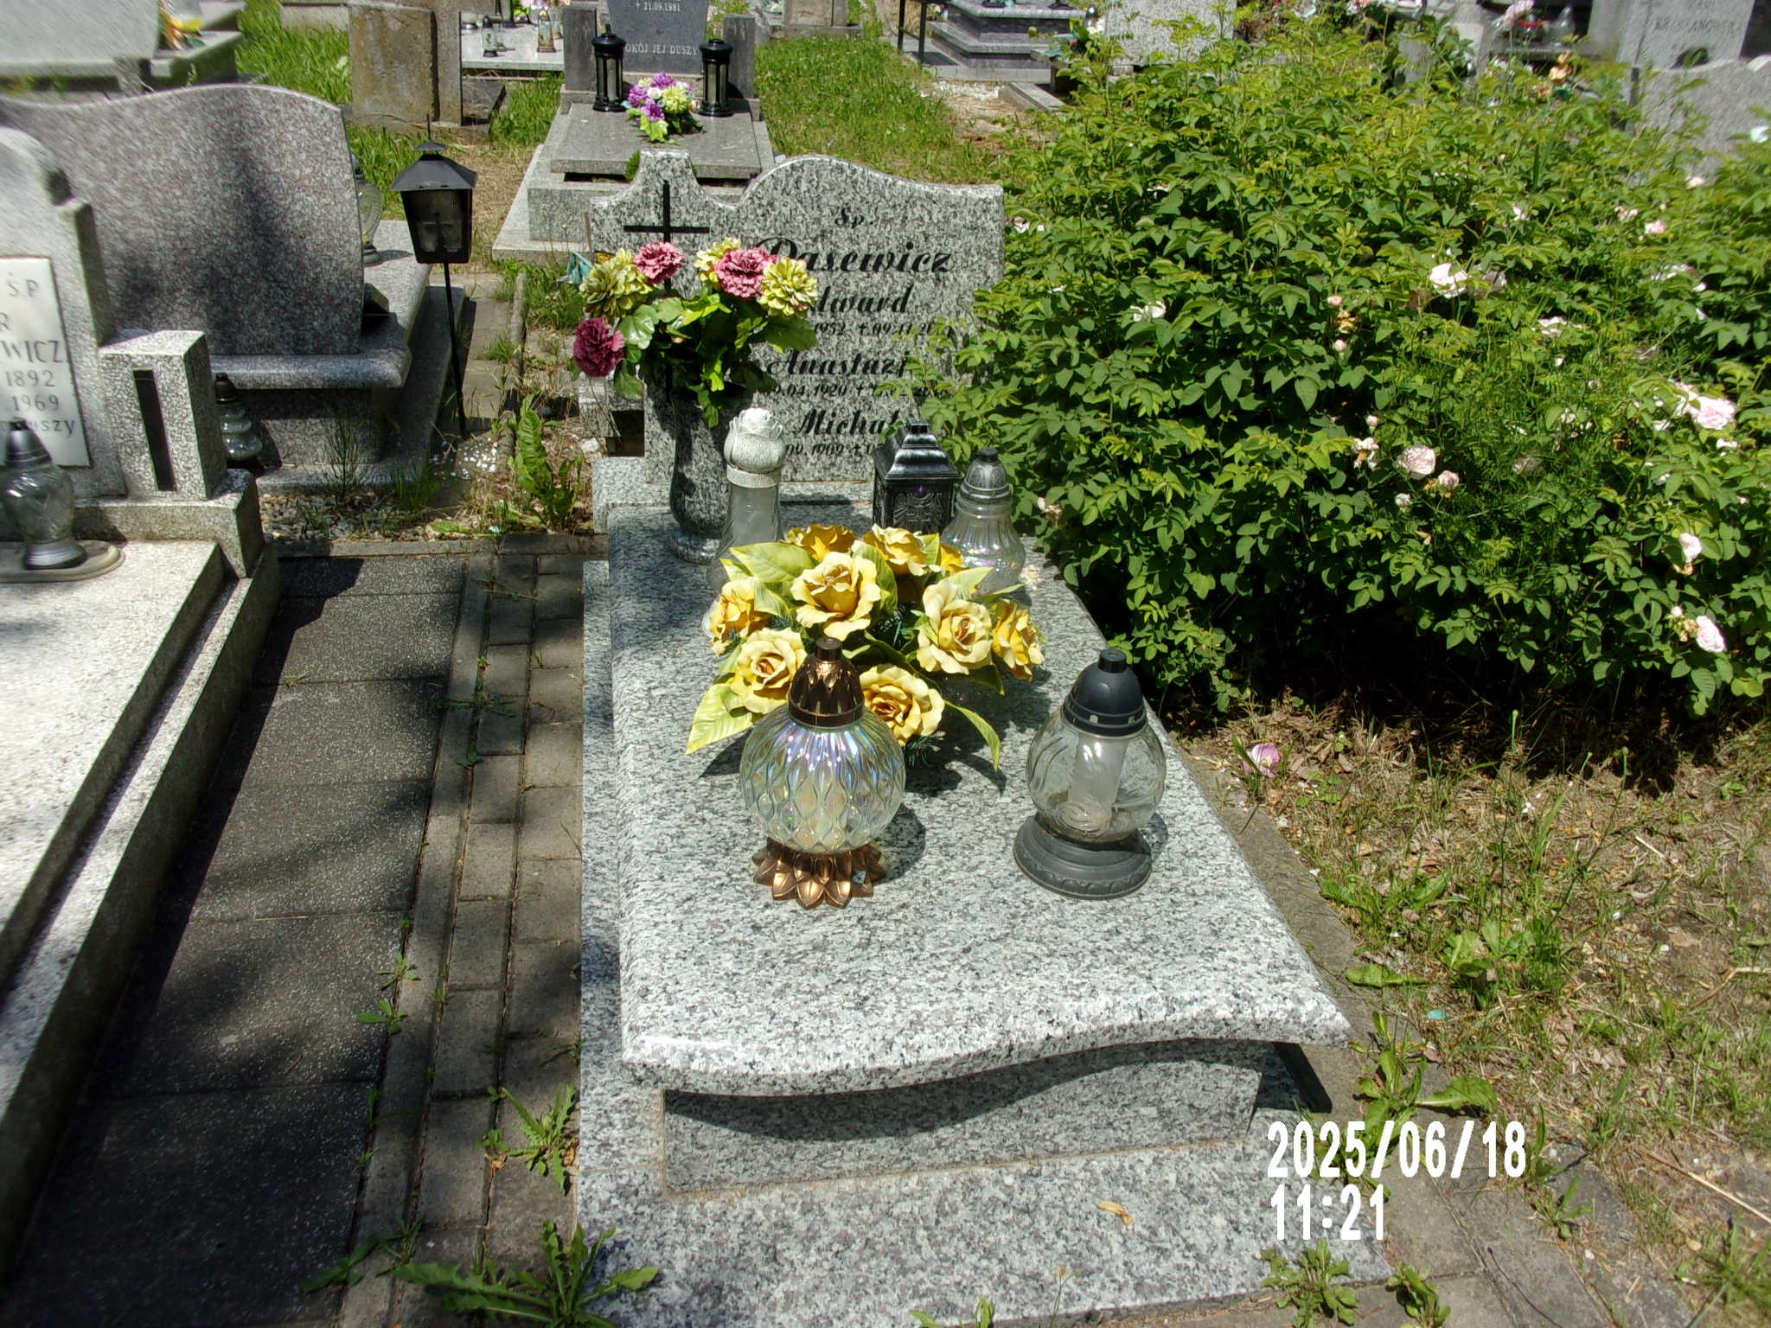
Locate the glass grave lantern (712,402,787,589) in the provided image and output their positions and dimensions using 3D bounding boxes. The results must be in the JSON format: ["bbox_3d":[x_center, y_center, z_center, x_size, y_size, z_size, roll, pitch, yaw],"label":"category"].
[{"bbox_3d":[-0.212,-0.227,2.267,0.155,0.370,0.155,-2,31,-11],"label":"glass grave lantern"}]

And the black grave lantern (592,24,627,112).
[{"bbox_3d":[-1.280,-2.765,6.634,0.150,0.350,0.150,-2,31,-11],"label":"black grave lantern"}]

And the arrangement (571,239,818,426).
[{"bbox_3d":[-0.324,-0.559,2.453,0.430,0.320,0.320,-2,30,-10],"label":"arrangement"}]

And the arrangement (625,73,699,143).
[{"bbox_3d":[-0.975,-2.418,6.195,0.310,0.240,0.300,-2,31,-11],"label":"arrangement"}]

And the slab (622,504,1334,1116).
[{"bbox_3d":[0.010,0.070,2.203,0.842,0.057,1.465,-2,31,-11],"label":"slab"}]

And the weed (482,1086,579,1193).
[{"bbox_3d":[-0.445,0.592,1.813,0.120,0.065,0.150,-2,31,-11],"label":"weed"}]

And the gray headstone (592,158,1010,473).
[{"bbox_3d":[-0.174,-0.690,2.902,0.809,0.661,0.080,-2,31,-10],"label":"gray headstone"}]

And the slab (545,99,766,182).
[{"bbox_3d":[-0.994,-2.319,6.321,0.830,0.050,1.380,-1,30,-8],"label":"slab"}]

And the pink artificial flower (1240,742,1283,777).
[{"bbox_3d":[0.693,0.169,2.623,0.078,0.055,0.060,-14,34,-29],"label":"pink artificial flower"}]

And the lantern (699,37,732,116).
[{"bbox_3d":[-0.797,-2.760,6.725,0.160,0.320,0.160,-2,30,-10],"label":"lantern"}]

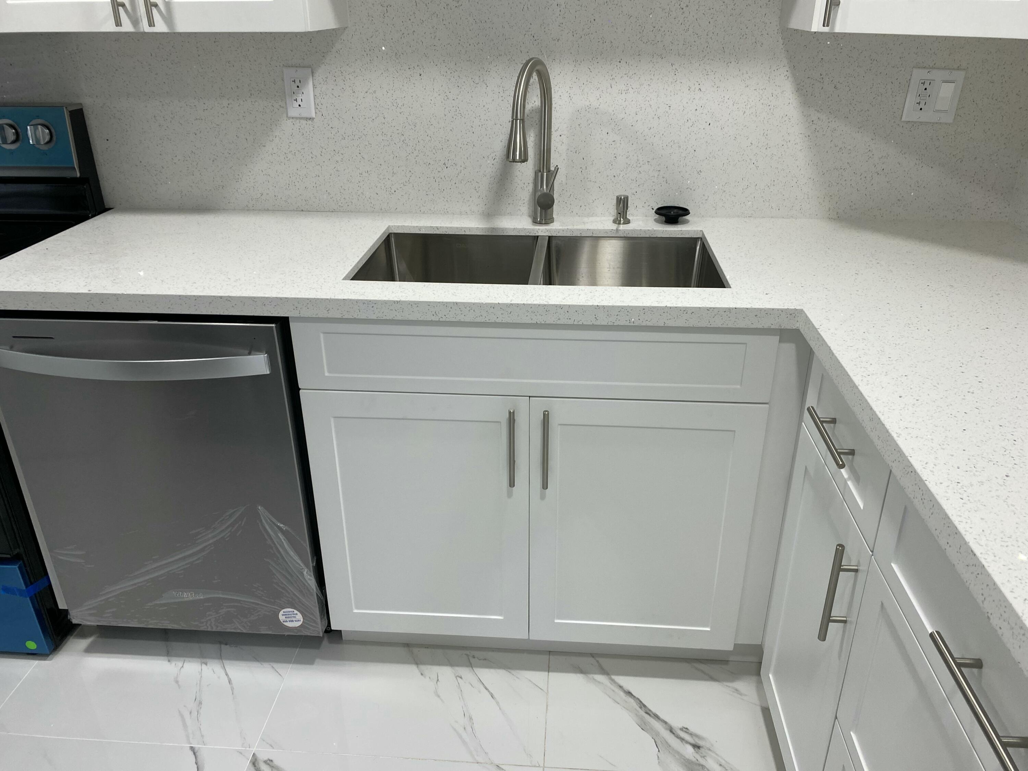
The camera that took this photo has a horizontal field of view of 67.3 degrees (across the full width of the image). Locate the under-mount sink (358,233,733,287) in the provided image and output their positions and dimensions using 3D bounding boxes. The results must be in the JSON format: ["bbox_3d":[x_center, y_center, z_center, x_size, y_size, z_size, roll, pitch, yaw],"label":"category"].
[{"bbox_3d":[0.055,-0.172,1.725,0.770,0.220,0.440,2,26,5],"label":"under-mount sink"}]

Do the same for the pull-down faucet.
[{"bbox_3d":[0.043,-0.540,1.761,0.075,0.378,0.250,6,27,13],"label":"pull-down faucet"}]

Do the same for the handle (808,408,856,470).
[{"bbox_3d":[0.488,0.076,1.181,0.036,0.013,0.170,2,26,5],"label":"handle"}]

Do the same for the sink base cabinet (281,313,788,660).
[{"bbox_3d":[0.074,0.141,1.868,0.945,0.865,0.580,2,26,5],"label":"sink base cabinet"}]

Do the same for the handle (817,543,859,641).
[{"bbox_3d":[0.476,0.309,1.129,0.036,0.169,0.013,2,26,5],"label":"handle"}]

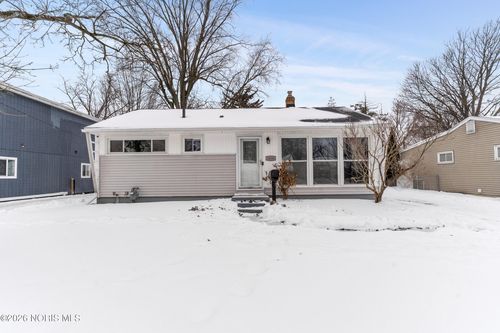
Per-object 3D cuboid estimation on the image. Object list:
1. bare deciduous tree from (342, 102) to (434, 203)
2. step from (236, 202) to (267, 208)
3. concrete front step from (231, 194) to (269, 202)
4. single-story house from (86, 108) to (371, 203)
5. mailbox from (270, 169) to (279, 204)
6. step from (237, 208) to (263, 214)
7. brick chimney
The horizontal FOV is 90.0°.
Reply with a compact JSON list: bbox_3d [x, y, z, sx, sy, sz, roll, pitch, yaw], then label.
[{"bbox_3d":[5.200,-0.490,9.400,3.300,3.650,2.800,0,0,0],"label":"bare deciduous tree"},{"bbox_3d":[0.060,1.390,9.070,0.980,0.170,0.310,0,0,0],"label":"step"},{"bbox_3d":[0.040,1.250,9.600,1.380,0.170,0.800,0,0,0],"label":"concrete front step"},{"bbox_3d":[-0.480,-0.930,14.000,11.800,4.750,9.100,0,0,0],"label":"single-story house"},{"bbox_3d":[0.930,0.750,9.300,0.270,1.300,0.470,0,0,0],"label":"mailbox"},{"bbox_3d":[0.040,1.570,8.800,0.940,0.170,0.310,0,0,0],"label":"step"},{"bbox_3d":[2.300,-3.900,14.400,0.540,1.000,0.540,0,0,0],"label":"brick chimney"}]

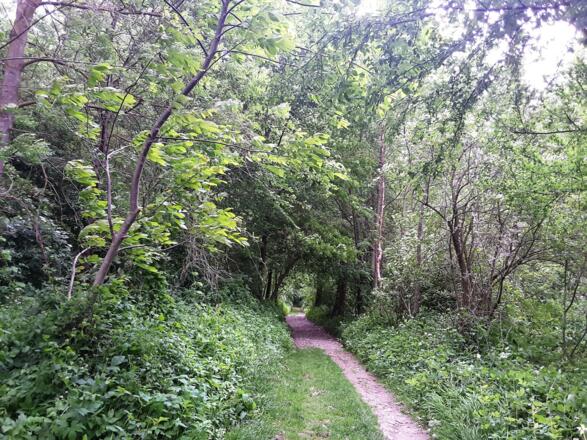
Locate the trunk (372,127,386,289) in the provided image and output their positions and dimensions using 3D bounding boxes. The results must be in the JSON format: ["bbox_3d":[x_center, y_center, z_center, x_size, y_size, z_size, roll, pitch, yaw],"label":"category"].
[{"bbox_3d":[2.669,-0.436,16.310,0.348,5.079,0.295,0,-7,0],"label":"trunk"}]

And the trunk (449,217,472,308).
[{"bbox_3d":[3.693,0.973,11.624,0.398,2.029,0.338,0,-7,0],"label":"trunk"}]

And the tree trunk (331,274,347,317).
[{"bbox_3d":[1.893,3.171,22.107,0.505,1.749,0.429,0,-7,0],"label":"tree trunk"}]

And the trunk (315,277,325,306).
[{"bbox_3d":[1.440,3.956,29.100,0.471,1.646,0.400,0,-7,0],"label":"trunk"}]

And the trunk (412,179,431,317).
[{"bbox_3d":[3.340,0.664,13.717,0.329,3.554,0.279,0,-7,0],"label":"trunk"}]

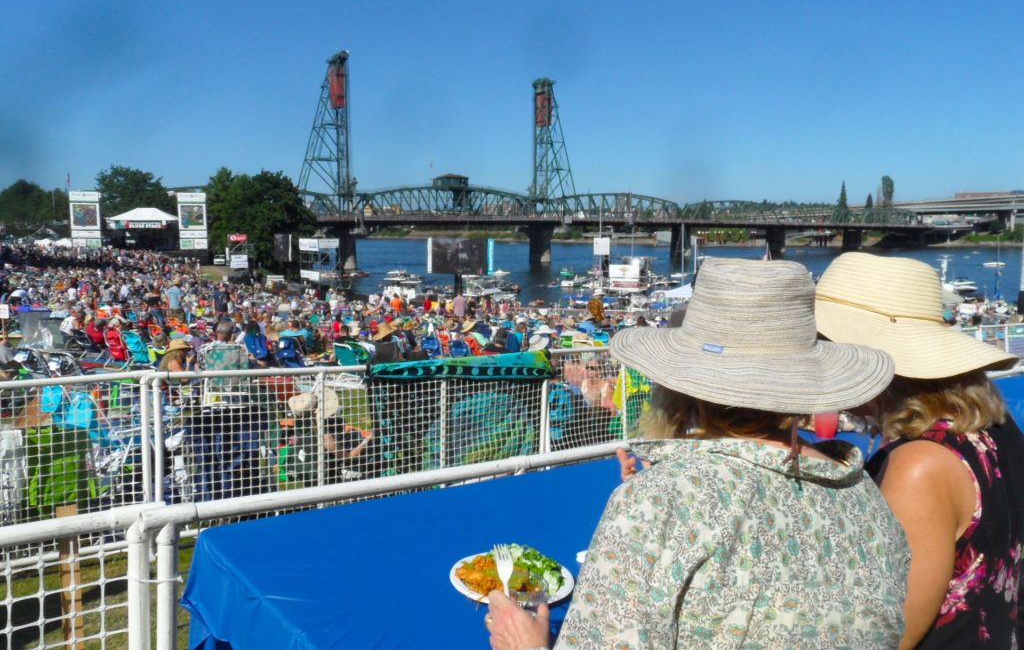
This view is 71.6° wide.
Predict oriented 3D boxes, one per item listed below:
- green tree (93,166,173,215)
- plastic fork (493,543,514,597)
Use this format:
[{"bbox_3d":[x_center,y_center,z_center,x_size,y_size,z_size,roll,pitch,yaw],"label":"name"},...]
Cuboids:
[{"bbox_3d":[-78.482,-23.868,148.000,16.500,18.500,15.500,-4,9,-27],"label":"green tree"},{"bbox_3d":[-0.007,0.410,1.100,0.027,0.018,0.160,-1,40,-10],"label":"plastic fork"}]

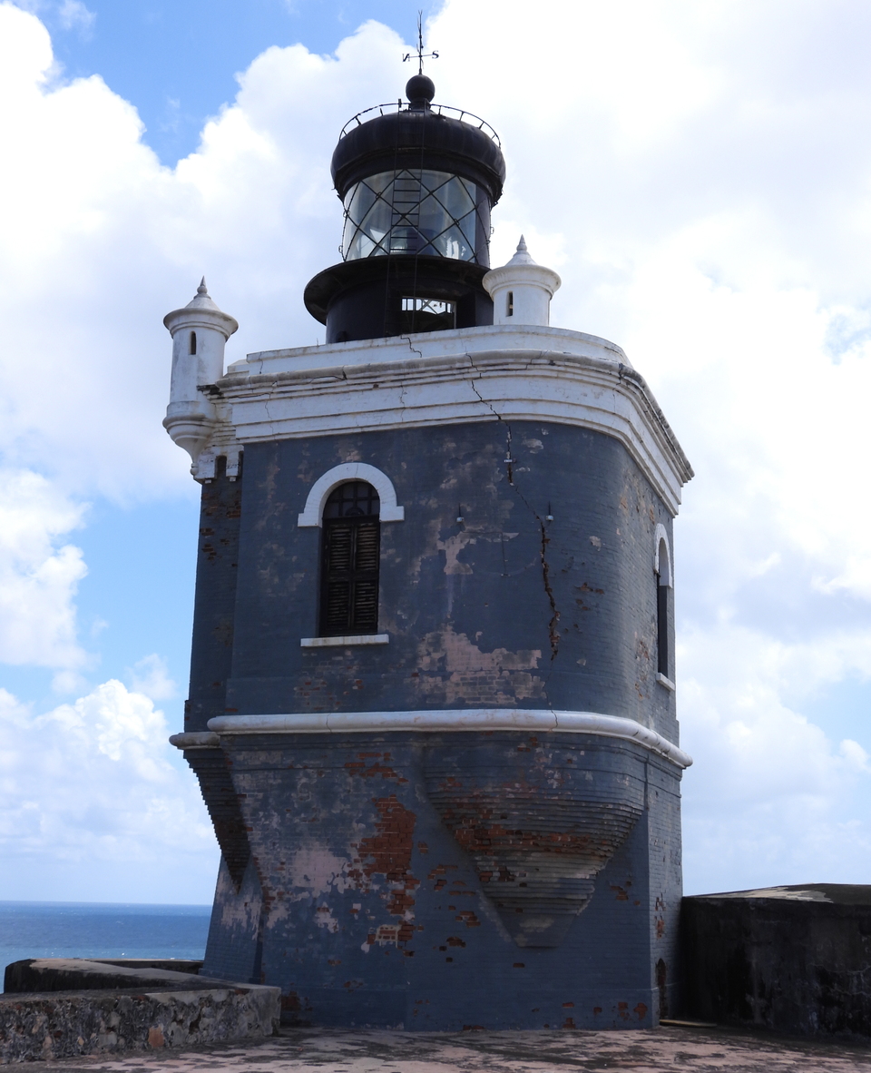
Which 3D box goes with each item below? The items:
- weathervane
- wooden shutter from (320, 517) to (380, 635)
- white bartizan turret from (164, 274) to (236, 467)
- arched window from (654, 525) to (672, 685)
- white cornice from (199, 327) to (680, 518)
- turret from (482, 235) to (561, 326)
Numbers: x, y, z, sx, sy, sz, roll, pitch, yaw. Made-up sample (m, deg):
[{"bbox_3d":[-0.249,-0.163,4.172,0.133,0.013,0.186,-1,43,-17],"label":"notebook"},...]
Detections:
[{"bbox_3d":[-0.253,-9.232,26.853,0.693,1.336,0.841,-1,-14,8],"label":"weathervane"},{"bbox_3d":[-1.194,0.555,20.049,0.891,1.702,0.079,-4,-15,19],"label":"wooden shutter"},{"bbox_3d":[-3.831,-2.669,23.321,1.230,3.314,1.230,-4,-15,19],"label":"white bartizan turret"},{"bbox_3d":[3.578,1.080,23.024,0.218,2.553,1.484,-4,-15,19],"label":"arched window"},{"bbox_3d":[0.218,-1.319,23.604,7.323,1.484,7.422,-4,-15,19],"label":"white cornice"},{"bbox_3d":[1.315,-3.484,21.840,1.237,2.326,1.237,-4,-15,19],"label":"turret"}]

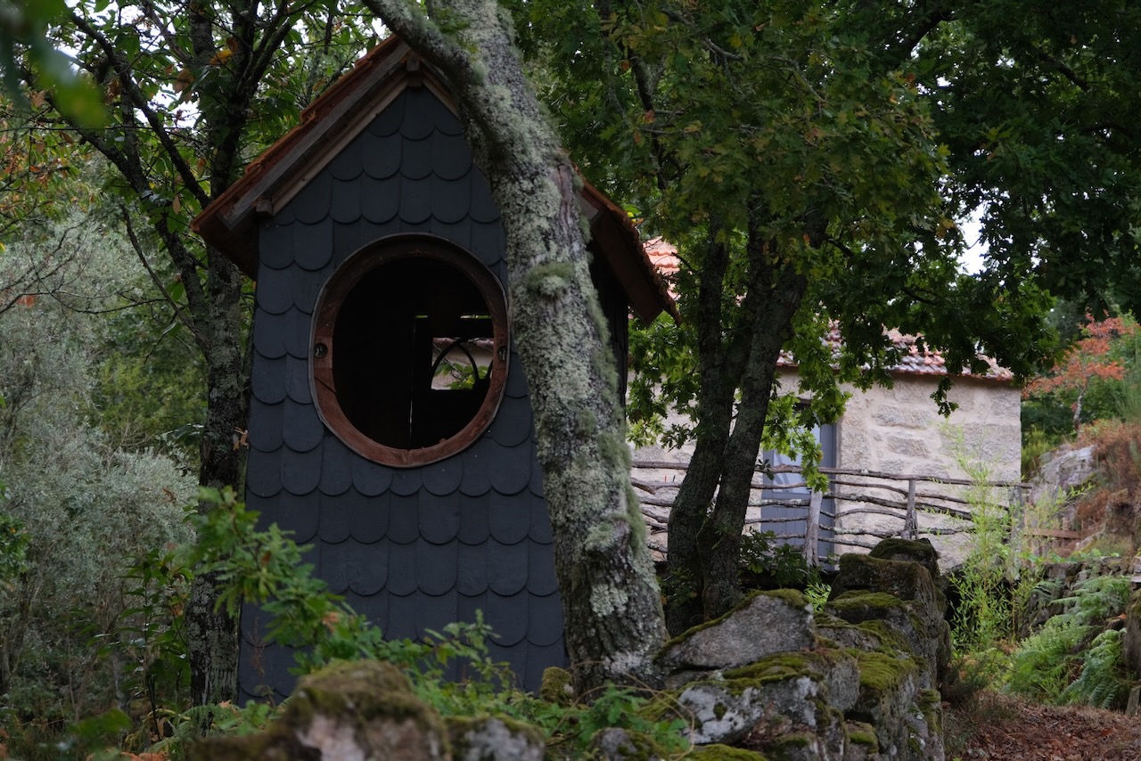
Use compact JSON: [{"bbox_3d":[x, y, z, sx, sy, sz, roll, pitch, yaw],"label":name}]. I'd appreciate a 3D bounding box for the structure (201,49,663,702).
[{"bbox_3d":[-0.535,0.095,12.750,1.854,2.910,2.400,0,-8,7],"label":"structure"}]

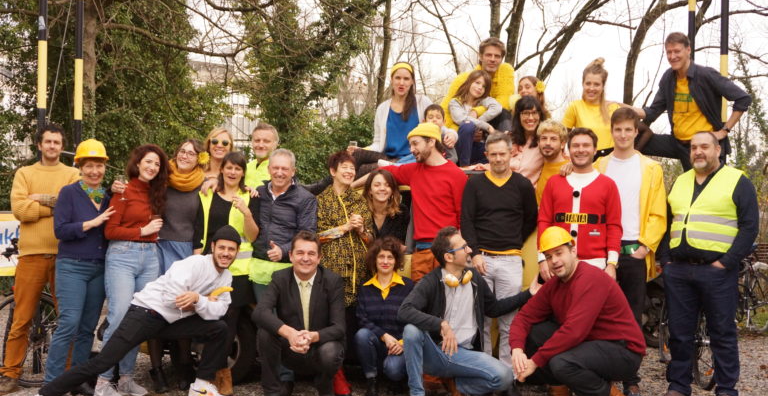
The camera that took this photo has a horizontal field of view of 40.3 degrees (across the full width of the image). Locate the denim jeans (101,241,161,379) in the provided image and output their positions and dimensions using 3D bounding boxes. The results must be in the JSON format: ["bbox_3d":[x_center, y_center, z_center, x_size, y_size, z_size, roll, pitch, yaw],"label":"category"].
[{"bbox_3d":[-1.623,0.704,6.720,0.380,0.910,0.310,1,0,-30],"label":"denim jeans"}]

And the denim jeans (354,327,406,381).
[{"bbox_3d":[-0.016,1.006,6.720,0.380,0.370,0.500,1,0,-6],"label":"denim jeans"}]

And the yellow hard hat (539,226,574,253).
[{"bbox_3d":[1.010,0.242,6.100,0.210,0.140,0.265,-22,-2,33],"label":"yellow hard hat"}]

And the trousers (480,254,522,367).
[{"bbox_3d":[0.768,0.807,6.720,0.320,0.900,0.260,1,0,7],"label":"trousers"}]

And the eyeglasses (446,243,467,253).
[{"bbox_3d":[0.450,0.307,6.350,0.145,0.050,0.140,-22,-4,10],"label":"eyeglasses"}]

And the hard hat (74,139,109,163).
[{"bbox_3d":[-1.864,-0.303,6.660,0.220,0.155,0.280,-1,-5,-20],"label":"hard hat"}]

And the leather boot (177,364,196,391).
[{"bbox_3d":[-1.349,1.213,7.120,0.105,0.170,0.270,1,0,-6],"label":"leather boot"}]

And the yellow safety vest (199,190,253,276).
[{"bbox_3d":[-1.028,0.224,6.780,0.370,0.570,0.260,1,0,3],"label":"yellow safety vest"}]

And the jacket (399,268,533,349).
[{"bbox_3d":[0.473,0.674,6.380,0.770,0.520,0.460,1,0,-16],"label":"jacket"}]

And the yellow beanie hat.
[{"bbox_3d":[0.265,-0.435,7.000,0.240,0.150,0.200,1,0,-31],"label":"yellow beanie hat"}]

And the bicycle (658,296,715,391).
[{"bbox_3d":[2.230,0.798,7.720,0.560,1.050,1.750,1,0,-1],"label":"bicycle"}]

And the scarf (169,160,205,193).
[{"bbox_3d":[-1.309,-0.156,6.930,0.250,0.220,0.240,1,0,-9],"label":"scarf"}]

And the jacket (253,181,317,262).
[{"bbox_3d":[-0.642,0.158,6.750,0.440,0.570,0.300,1,0,18],"label":"jacket"}]

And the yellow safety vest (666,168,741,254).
[{"bbox_3d":[1.993,0.072,6.520,0.430,0.550,0.350,1,0,27],"label":"yellow safety vest"}]

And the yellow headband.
[{"bbox_3d":[0.126,-0.859,7.100,0.165,0.095,0.180,2,9,3],"label":"yellow headband"}]

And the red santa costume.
[{"bbox_3d":[1.263,0.132,6.720,0.530,0.670,0.310,1,0,13],"label":"red santa costume"}]

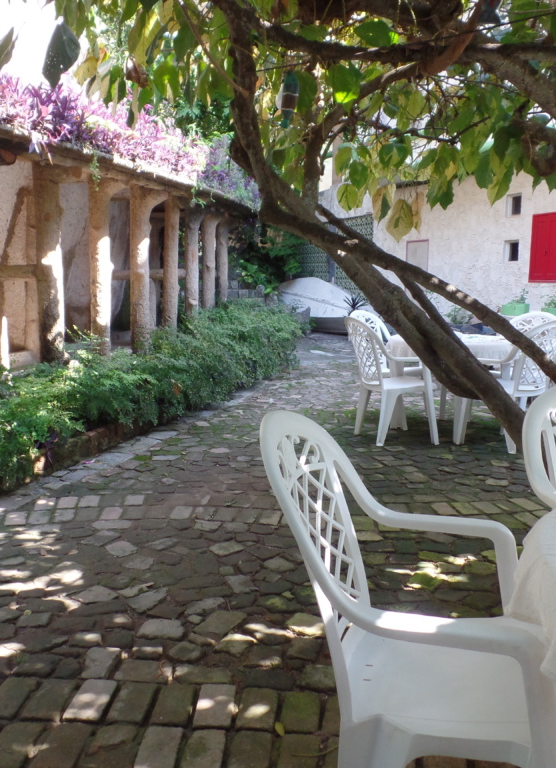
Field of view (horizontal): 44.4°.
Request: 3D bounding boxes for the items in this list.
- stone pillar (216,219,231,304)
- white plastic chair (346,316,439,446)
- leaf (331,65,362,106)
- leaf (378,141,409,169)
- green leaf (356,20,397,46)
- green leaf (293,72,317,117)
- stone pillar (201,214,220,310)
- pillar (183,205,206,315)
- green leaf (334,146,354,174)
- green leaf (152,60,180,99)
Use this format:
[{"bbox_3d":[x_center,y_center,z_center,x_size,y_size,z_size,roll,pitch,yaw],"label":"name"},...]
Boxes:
[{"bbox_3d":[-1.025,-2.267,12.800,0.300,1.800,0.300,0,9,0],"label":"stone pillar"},{"bbox_3d":[0.797,-0.038,4.882,0.561,0.893,0.547,-2,9,-16],"label":"white plastic chair"},{"bbox_3d":[0.322,-1.409,3.200,0.150,0.185,0.060,1,9,5],"label":"leaf"},{"bbox_3d":[0.611,-1.214,3.600,0.155,0.145,0.060,2,9,9],"label":"leaf"},{"bbox_3d":[0.444,-1.601,3.100,0.190,0.130,0.070,2,9,7],"label":"green leaf"},{"bbox_3d":[0.136,-1.494,3.500,0.130,0.230,0.060,0,9,0],"label":"green leaf"},{"bbox_3d":[-1.190,-2.108,12.000,0.320,1.820,0.340,0,9,0],"label":"stone pillar"},{"bbox_3d":[-1.387,-1.985,11.300,0.340,1.880,0.360,0,9,0],"label":"pillar"},{"bbox_3d":[0.391,-1.320,4.000,0.115,0.175,0.060,0,9,0],"label":"green leaf"},{"bbox_3d":[-0.574,-1.566,3.500,0.140,0.190,0.070,-1,9,-9],"label":"green leaf"}]

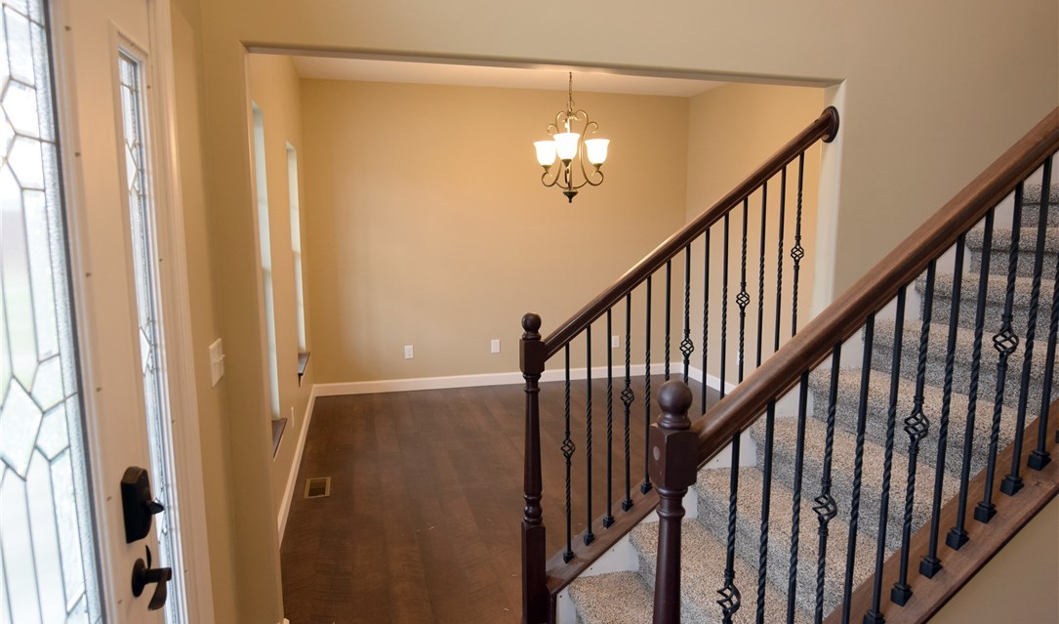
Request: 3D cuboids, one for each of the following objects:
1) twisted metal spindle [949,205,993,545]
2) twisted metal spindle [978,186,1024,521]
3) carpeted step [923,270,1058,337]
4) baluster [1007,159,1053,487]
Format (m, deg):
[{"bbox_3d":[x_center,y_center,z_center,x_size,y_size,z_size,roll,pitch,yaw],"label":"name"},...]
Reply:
[{"bbox_3d":[1.127,0.178,1.565,0.033,0.873,0.033,-3,9,-15],"label":"twisted metal spindle"},{"bbox_3d":[1.208,0.113,1.578,0.053,0.873,0.053,-3,9,-15],"label":"twisted metal spindle"},{"bbox_3d":[1.945,0.004,2.329,0.291,0.193,0.865,-3,9,-15],"label":"carpeted step"},{"bbox_3d":[1.316,0.051,1.623,0.032,0.895,0.032,-3,9,-15],"label":"baluster"}]

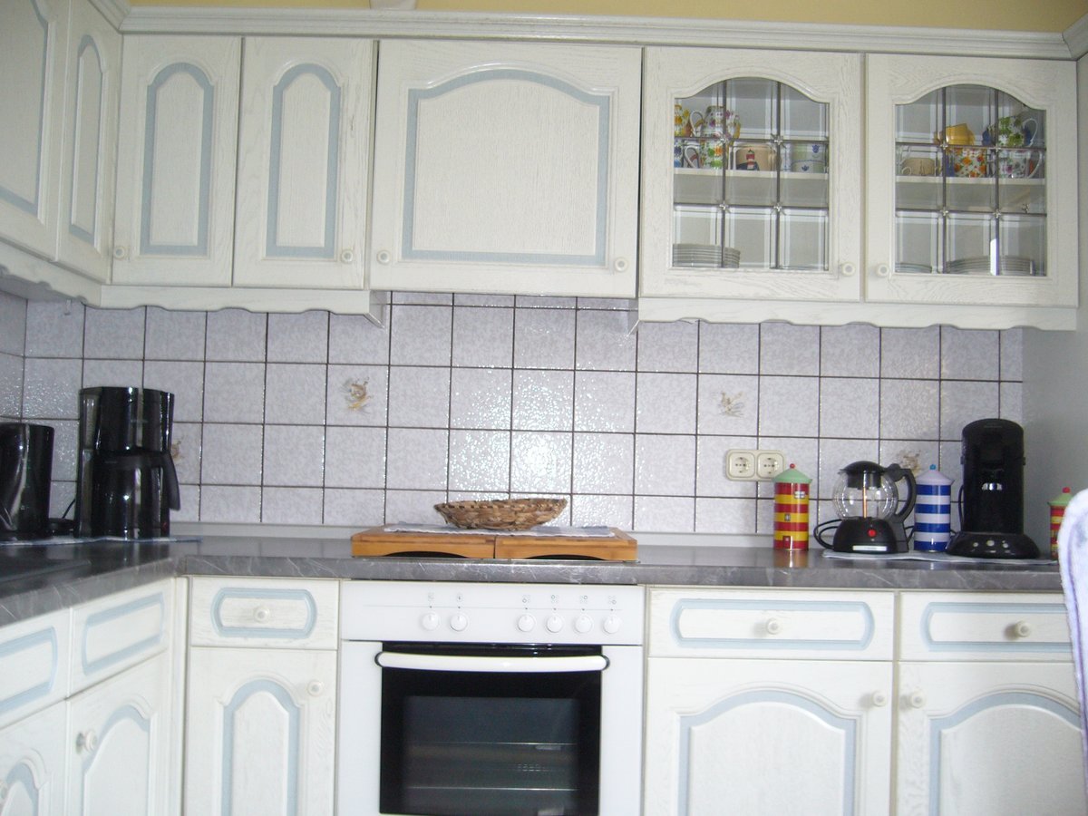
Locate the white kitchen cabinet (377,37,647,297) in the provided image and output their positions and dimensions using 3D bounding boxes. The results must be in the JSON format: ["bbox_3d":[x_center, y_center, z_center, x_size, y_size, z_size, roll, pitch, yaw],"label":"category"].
[{"bbox_3d":[-0.084,-0.529,2.601,0.598,0.564,0.330,1,-2,-1],"label":"white kitchen cabinet"}]

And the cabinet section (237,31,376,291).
[{"bbox_3d":[-0.536,-0.537,2.619,0.295,0.564,0.335,1,-3,-1],"label":"cabinet section"}]

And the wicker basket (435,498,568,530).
[{"bbox_3d":[-0.095,0.237,2.470,0.290,0.070,0.250,1,-3,0],"label":"wicker basket"}]

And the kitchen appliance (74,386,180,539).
[{"bbox_3d":[-0.947,0.119,2.480,0.235,0.336,0.170,0,-2,39],"label":"kitchen appliance"}]

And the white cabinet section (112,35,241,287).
[{"bbox_3d":[-0.818,-0.543,2.615,0.266,0.563,0.335,1,-3,-1],"label":"white cabinet section"}]

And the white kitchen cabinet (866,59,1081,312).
[{"bbox_3d":[0.968,-0.506,2.615,0.495,0.571,0.330,1,-2,-1],"label":"white kitchen cabinet"}]

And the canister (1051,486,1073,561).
[{"bbox_3d":[1.174,0.258,2.470,0.086,0.160,0.086,0,-3,25],"label":"canister"}]

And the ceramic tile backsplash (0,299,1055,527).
[{"bbox_3d":[-0.057,0.012,2.750,2.530,0.590,0.020,1,-3,0],"label":"ceramic tile backsplash"}]

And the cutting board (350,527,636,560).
[{"bbox_3d":[-0.101,0.287,2.411,0.565,0.041,0.460,1,-2,-1],"label":"cutting board"}]

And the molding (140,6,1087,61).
[{"bbox_3d":[0.130,-0.837,2.436,2.168,0.049,0.055,1,-2,-1],"label":"molding"}]

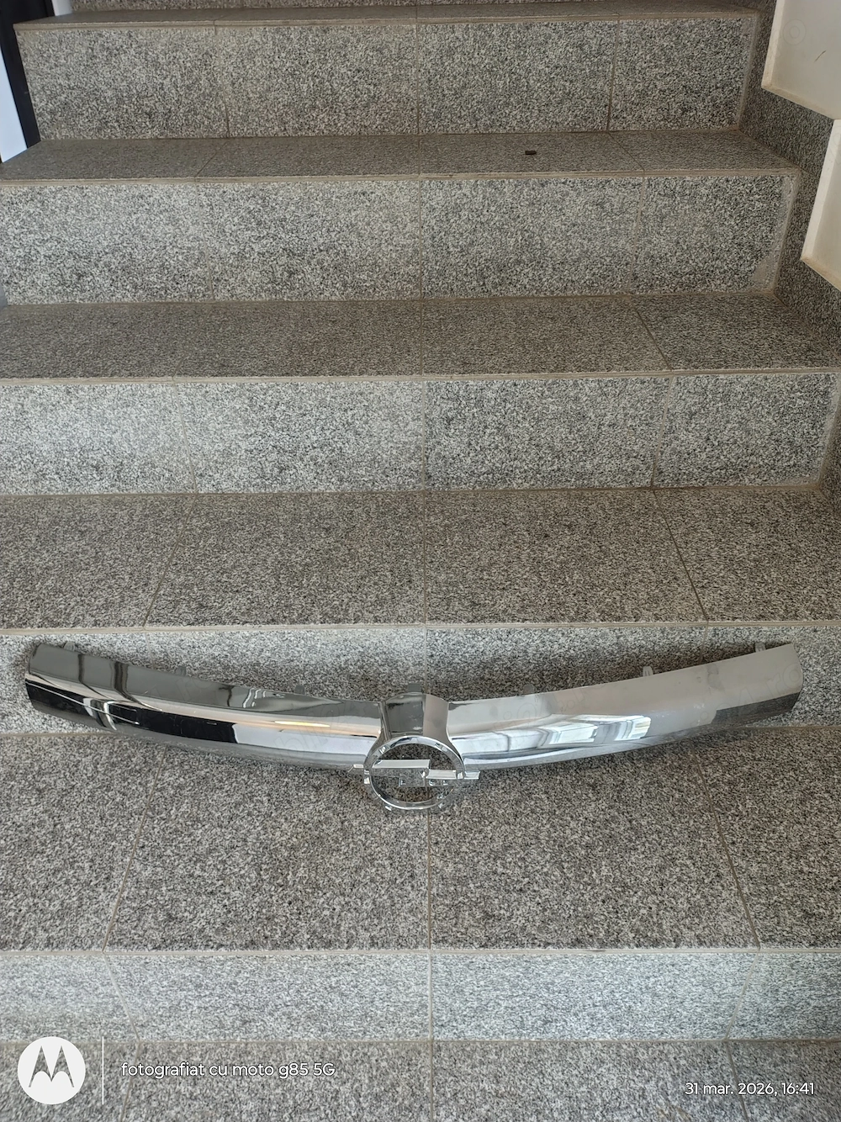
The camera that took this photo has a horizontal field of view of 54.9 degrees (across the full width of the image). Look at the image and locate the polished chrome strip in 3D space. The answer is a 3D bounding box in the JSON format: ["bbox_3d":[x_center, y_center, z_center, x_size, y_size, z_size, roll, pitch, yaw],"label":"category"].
[{"bbox_3d":[-0.007,0.202,0.973,0.954,0.161,0.127,-1,39,0],"label":"polished chrome strip"}]

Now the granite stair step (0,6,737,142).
[{"bbox_3d":[-0.061,-0.931,1.530,1.255,0.178,0.298,-1,39,0],"label":"granite stair step"}]

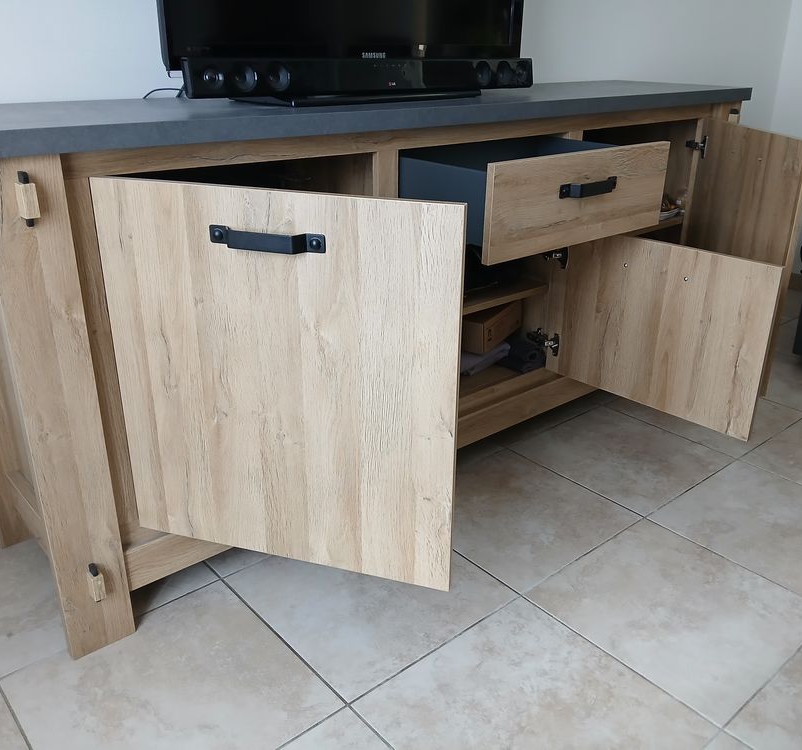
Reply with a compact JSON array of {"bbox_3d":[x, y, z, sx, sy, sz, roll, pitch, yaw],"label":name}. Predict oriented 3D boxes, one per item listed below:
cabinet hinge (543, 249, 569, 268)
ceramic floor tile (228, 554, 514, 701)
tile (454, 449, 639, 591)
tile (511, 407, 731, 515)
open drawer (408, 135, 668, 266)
[{"bbox_3d":[0.408,-0.323,2.044,0.045,0.062,0.095,-19,30,-38],"label":"cabinet hinge"},{"bbox_3d":[-0.064,0.456,1.604,0.450,0.010,0.446,-18,29,-37],"label":"ceramic floor tile"},{"bbox_3d":[0.282,0.343,1.874,0.450,0.010,0.446,-18,29,-37],"label":"tile"},{"bbox_3d":[0.628,0.231,2.144,0.450,0.010,0.446,-18,29,-37],"label":"tile"},{"bbox_3d":[0.273,-0.430,1.723,0.605,0.190,0.403,-19,30,-38],"label":"open drawer"}]

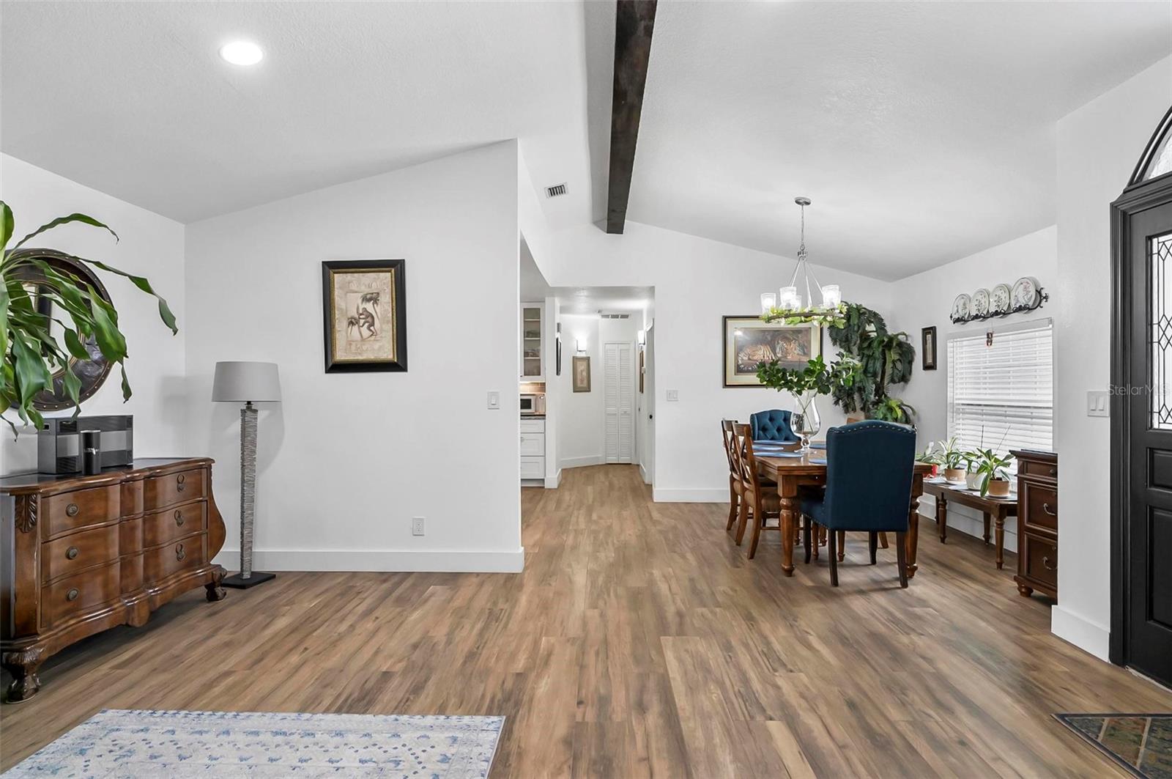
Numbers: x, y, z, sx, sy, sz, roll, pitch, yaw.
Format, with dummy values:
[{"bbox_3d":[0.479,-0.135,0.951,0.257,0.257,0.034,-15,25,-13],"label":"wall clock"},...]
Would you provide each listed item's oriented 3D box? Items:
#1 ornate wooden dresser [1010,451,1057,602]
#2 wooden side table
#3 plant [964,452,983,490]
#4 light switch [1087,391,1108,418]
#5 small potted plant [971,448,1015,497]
[{"bbox_3d":[2.948,0.818,3.319,0.582,0.874,0.632,0,0,-2],"label":"ornate wooden dresser"},{"bbox_3d":[3.089,1.019,4.701,0.492,0.472,1.536,0,0,1],"label":"wooden side table"},{"bbox_3d":[3.037,0.631,4.550,0.210,0.310,0.210,0,0,0],"label":"plant"},{"bbox_3d":[2.443,0.070,2.790,0.010,0.119,0.117,0,0,0],"label":"light switch"},{"bbox_3d":[2.990,0.612,4.300,0.290,0.345,0.290,0,0,0],"label":"small potted plant"}]

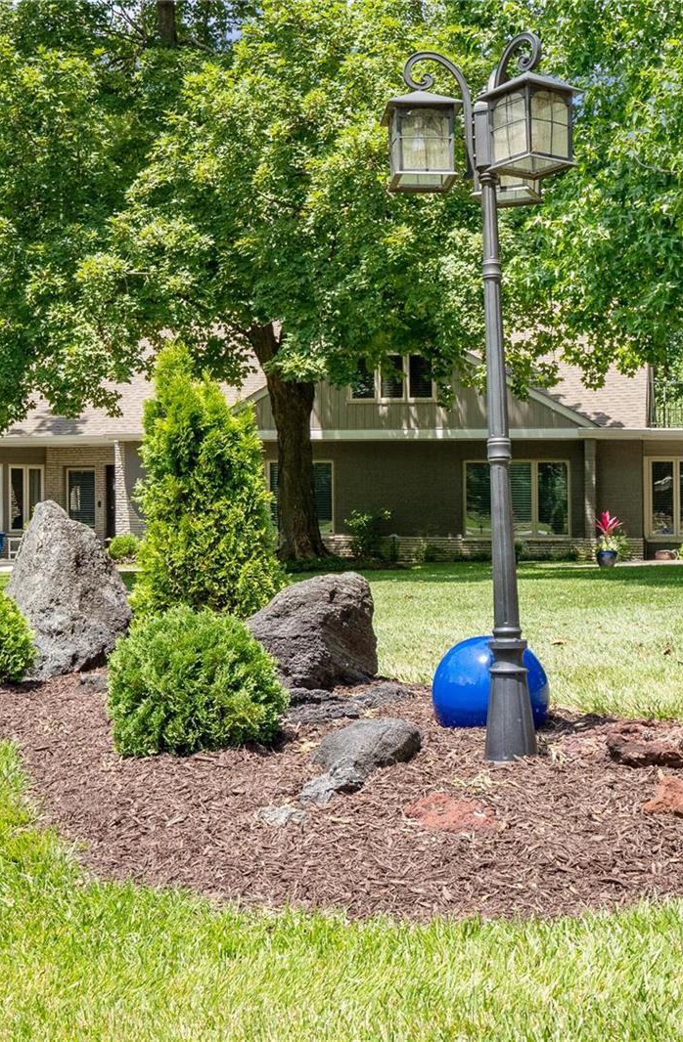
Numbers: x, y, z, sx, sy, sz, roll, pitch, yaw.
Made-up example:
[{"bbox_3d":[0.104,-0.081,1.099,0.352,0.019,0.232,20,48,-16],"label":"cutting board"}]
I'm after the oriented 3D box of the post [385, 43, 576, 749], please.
[{"bbox_3d":[0.450,-0.353,4.750,0.580,2.150,0.600,-2,0,0],"label":"post"}]

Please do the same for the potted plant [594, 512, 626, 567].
[{"bbox_3d":[5.399,0.368,31.400,0.600,1.130,0.580,0,0,0],"label":"potted plant"}]

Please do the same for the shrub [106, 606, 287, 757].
[{"bbox_3d":[-0.509,0.545,5.500,0.620,0.490,0.600,0,0,0],"label":"shrub"}]

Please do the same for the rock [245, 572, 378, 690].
[{"bbox_3d":[-0.135,0.506,7.200,0.600,0.540,0.500,0,0,0],"label":"rock"}]

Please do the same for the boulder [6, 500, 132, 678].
[{"bbox_3d":[-1.377,0.350,7.900,0.640,0.900,0.520,0,0,0],"label":"boulder"}]

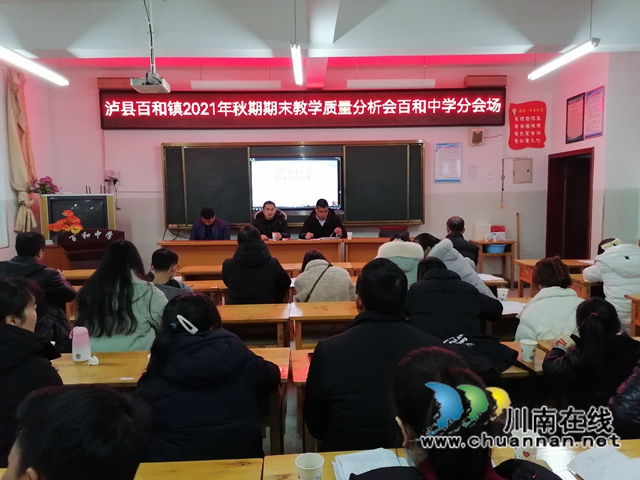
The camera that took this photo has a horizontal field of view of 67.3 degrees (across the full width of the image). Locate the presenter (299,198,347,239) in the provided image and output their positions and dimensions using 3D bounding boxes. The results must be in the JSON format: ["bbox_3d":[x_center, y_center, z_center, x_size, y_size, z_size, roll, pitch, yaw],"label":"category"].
[{"bbox_3d":[0.038,0.091,6.704,0.640,1.320,0.720,-1,4,-1],"label":"presenter"}]

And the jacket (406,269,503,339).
[{"bbox_3d":[0.755,0.471,2.745,0.550,0.640,0.460,-1,4,-1],"label":"jacket"}]

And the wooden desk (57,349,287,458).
[{"bbox_3d":[-0.732,0.941,2.175,1.200,0.760,0.410,-1,5,-1],"label":"wooden desk"}]

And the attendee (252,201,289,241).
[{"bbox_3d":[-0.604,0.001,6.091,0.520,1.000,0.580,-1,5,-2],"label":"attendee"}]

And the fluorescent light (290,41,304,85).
[{"bbox_3d":[-0.208,-1.651,4.579,0.090,0.090,1.230,-1,4,-1],"label":"fluorescent light"}]

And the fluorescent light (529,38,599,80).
[{"bbox_3d":[2.186,-1.634,4.445,0.070,0.080,1.200,-1,5,-1],"label":"fluorescent light"}]

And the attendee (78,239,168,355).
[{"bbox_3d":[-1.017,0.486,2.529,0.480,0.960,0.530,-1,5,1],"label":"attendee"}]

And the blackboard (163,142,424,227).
[{"bbox_3d":[-0.387,-0.872,7.626,4.100,1.330,0.120,-1,5,-1],"label":"blackboard"}]

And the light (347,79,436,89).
[{"bbox_3d":[0.984,-2.160,6.643,1.230,0.110,0.130,-1,4,-1],"label":"light"}]

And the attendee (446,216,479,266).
[{"bbox_3d":[1.330,0.409,4.868,0.500,1.280,0.720,-1,5,-1],"label":"attendee"}]

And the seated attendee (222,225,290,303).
[{"bbox_3d":[-0.502,0.523,3.891,0.550,1.280,0.720,-1,5,-1],"label":"seated attendee"}]

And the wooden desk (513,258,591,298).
[{"bbox_3d":[2.876,0.631,5.399,1.200,0.750,0.420,-1,4,-1],"label":"wooden desk"}]

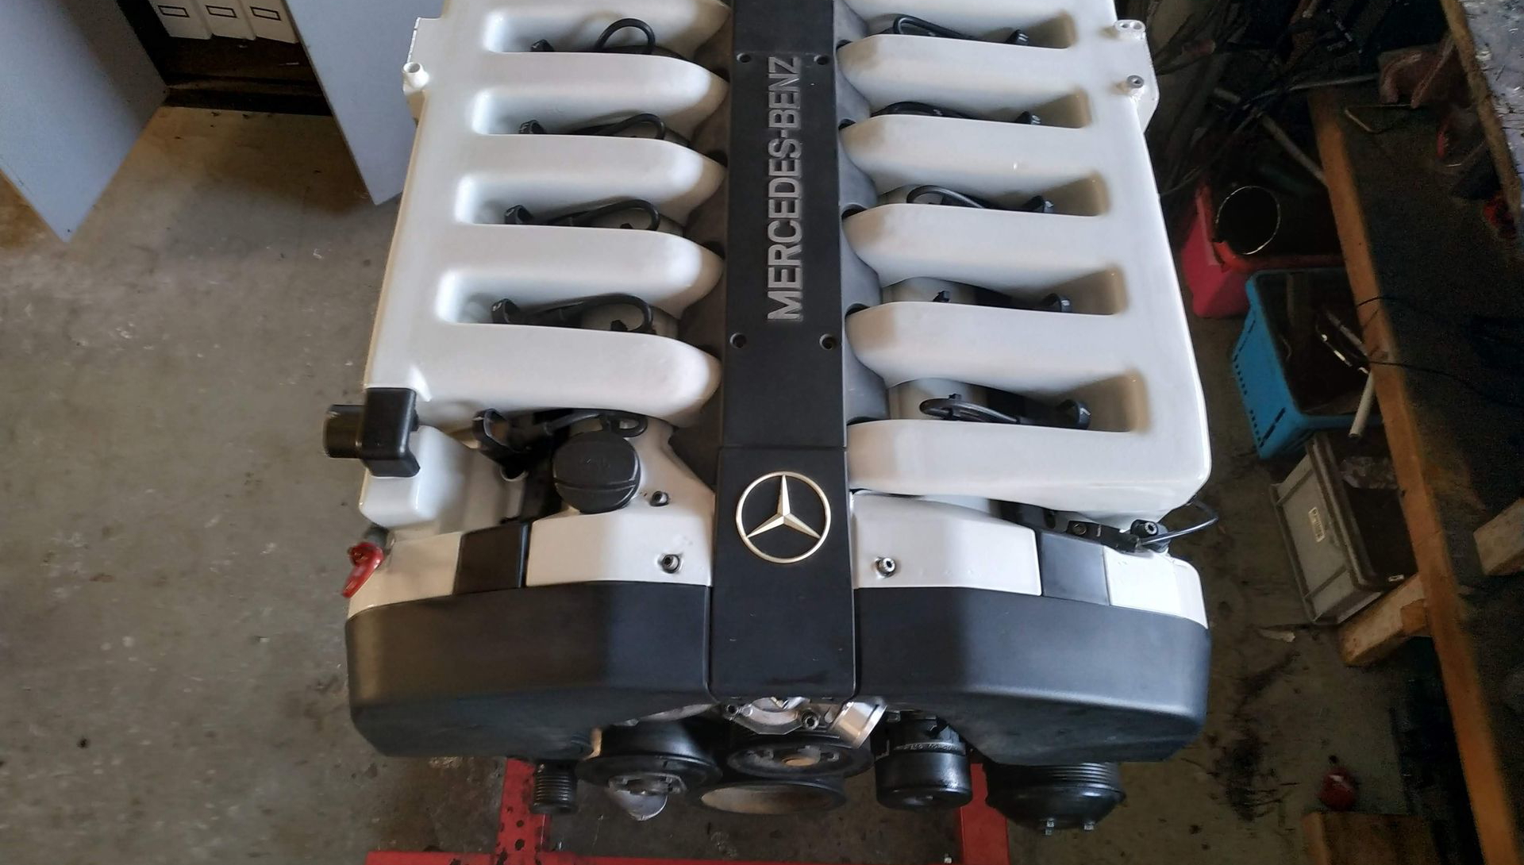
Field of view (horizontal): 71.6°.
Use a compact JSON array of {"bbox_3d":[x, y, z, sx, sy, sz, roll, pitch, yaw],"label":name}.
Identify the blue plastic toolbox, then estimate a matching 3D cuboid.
[{"bbox_3d":[1.157,-0.115,2.121,0.370,0.205,0.345,1,59,0],"label":"blue plastic toolbox"}]

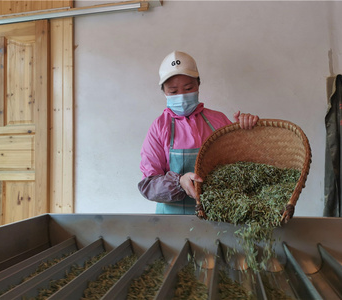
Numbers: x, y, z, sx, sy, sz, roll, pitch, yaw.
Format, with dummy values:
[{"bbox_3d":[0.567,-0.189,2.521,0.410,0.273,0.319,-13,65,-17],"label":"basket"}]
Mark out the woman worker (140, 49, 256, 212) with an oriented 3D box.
[{"bbox_3d":[0.100,0.355,1.390,0.520,1.590,0.480,0,-1,-5],"label":"woman worker"}]

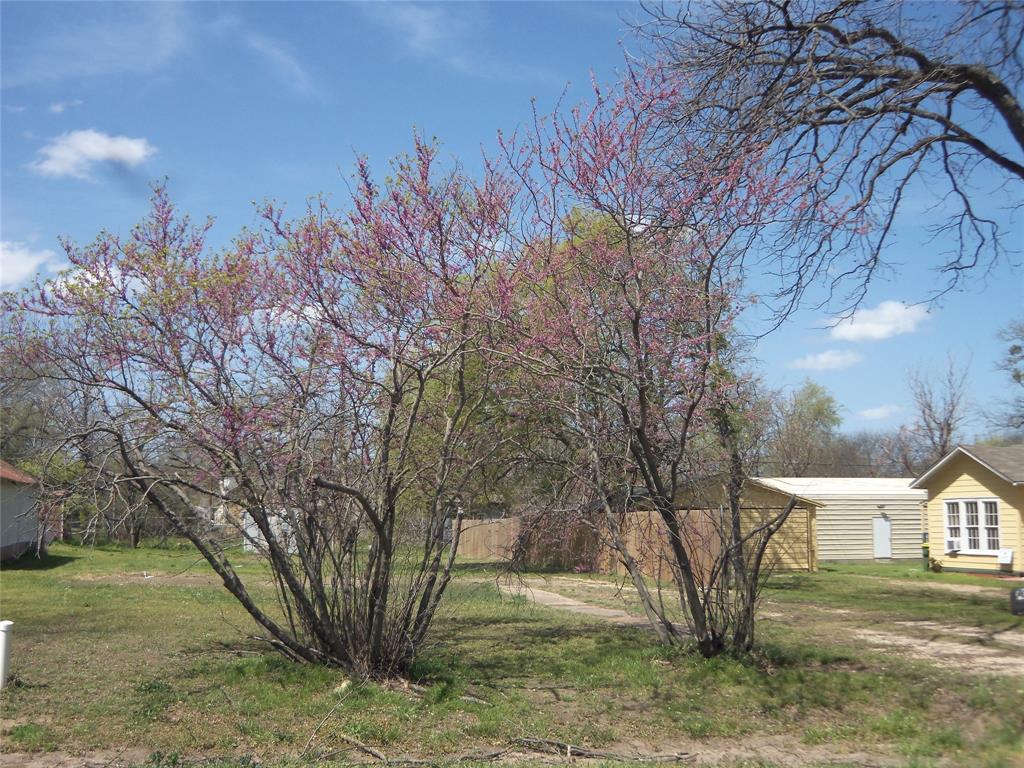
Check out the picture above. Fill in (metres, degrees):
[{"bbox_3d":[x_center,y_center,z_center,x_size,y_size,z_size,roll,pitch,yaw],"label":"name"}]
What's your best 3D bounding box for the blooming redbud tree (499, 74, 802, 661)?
[{"bbox_3d":[1.700,-0.300,13.450,3.850,6.900,3.700,0,-7,0],"label":"blooming redbud tree"}]

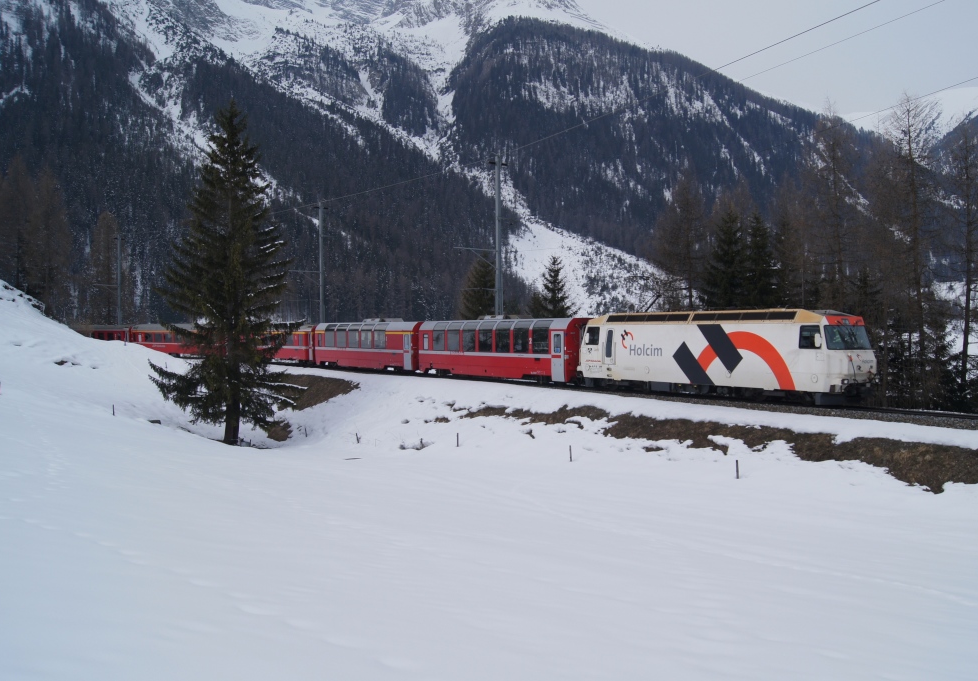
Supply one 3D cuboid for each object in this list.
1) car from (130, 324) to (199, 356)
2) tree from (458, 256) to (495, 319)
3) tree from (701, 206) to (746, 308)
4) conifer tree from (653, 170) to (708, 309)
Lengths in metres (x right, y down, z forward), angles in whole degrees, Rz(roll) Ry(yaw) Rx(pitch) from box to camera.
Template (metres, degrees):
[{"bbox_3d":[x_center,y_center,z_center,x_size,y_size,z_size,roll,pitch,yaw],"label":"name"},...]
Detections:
[{"bbox_3d":[-33.400,0.050,84.400,15.600,3.650,2.650,0,1,29],"label":"car"},{"bbox_3d":[-0.500,-3.200,80.000,5.200,11.900,5.200,0,0,0],"label":"tree"},{"bbox_3d":[20.500,-4.200,65.000,4.900,14.000,4.900,0,0,0],"label":"tree"},{"bbox_3d":[17.700,-6.400,70.000,5.700,18.800,5.700,0,0,0],"label":"conifer tree"}]

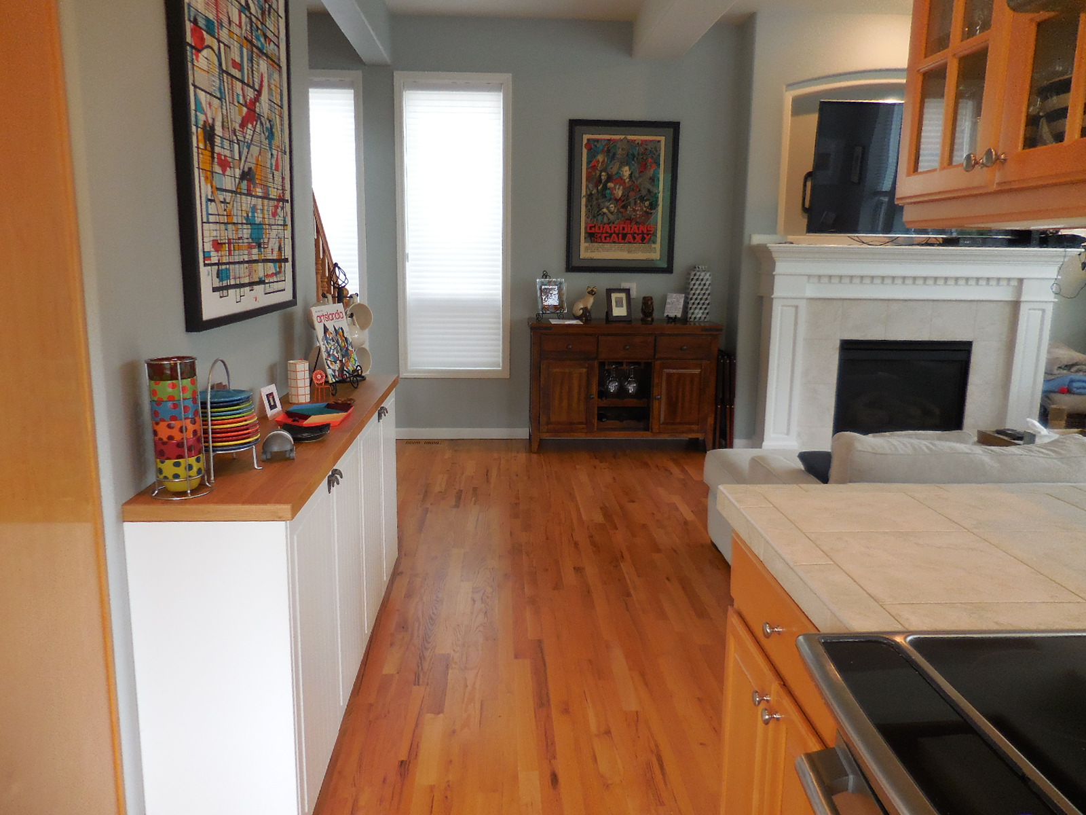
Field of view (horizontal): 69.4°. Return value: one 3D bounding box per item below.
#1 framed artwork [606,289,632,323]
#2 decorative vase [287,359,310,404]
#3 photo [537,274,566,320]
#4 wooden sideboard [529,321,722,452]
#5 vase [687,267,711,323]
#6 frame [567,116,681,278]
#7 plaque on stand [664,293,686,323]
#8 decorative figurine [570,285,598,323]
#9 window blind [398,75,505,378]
[{"bbox_3d":[0.572,-0.770,5.903,0.175,0.246,0.110,-3,12,-21],"label":"framed artwork"},{"bbox_3d":[-0.925,-0.102,2.973,0.083,0.161,0.083,0,11,-3],"label":"decorative vase"},{"bbox_3d":[0.064,-0.827,5.883,0.215,0.352,0.140,-3,12,-21],"label":"photo"},{"bbox_3d":[0.591,-0.166,5.960,1.397,0.961,0.402,0,11,-3],"label":"wooden sideboard"},{"bbox_3d":[1.185,-0.859,5.970,0.150,0.413,0.145,0,11,-3],"label":"vase"},{"bbox_3d":[0.597,-1.576,5.913,0.827,1.103,0.030,0,11,-3],"label":"frame"},{"bbox_3d":[0.980,-0.738,5.829,0.140,0.224,0.110,4,12,16],"label":"plaque on stand"},{"bbox_3d":[0.310,-0.782,5.906,0.180,0.261,0.110,6,12,26],"label":"decorative figurine"},{"bbox_3d":[-0.668,-1.330,5.917,0.853,2.243,0.080,0,11,-3],"label":"window blind"}]

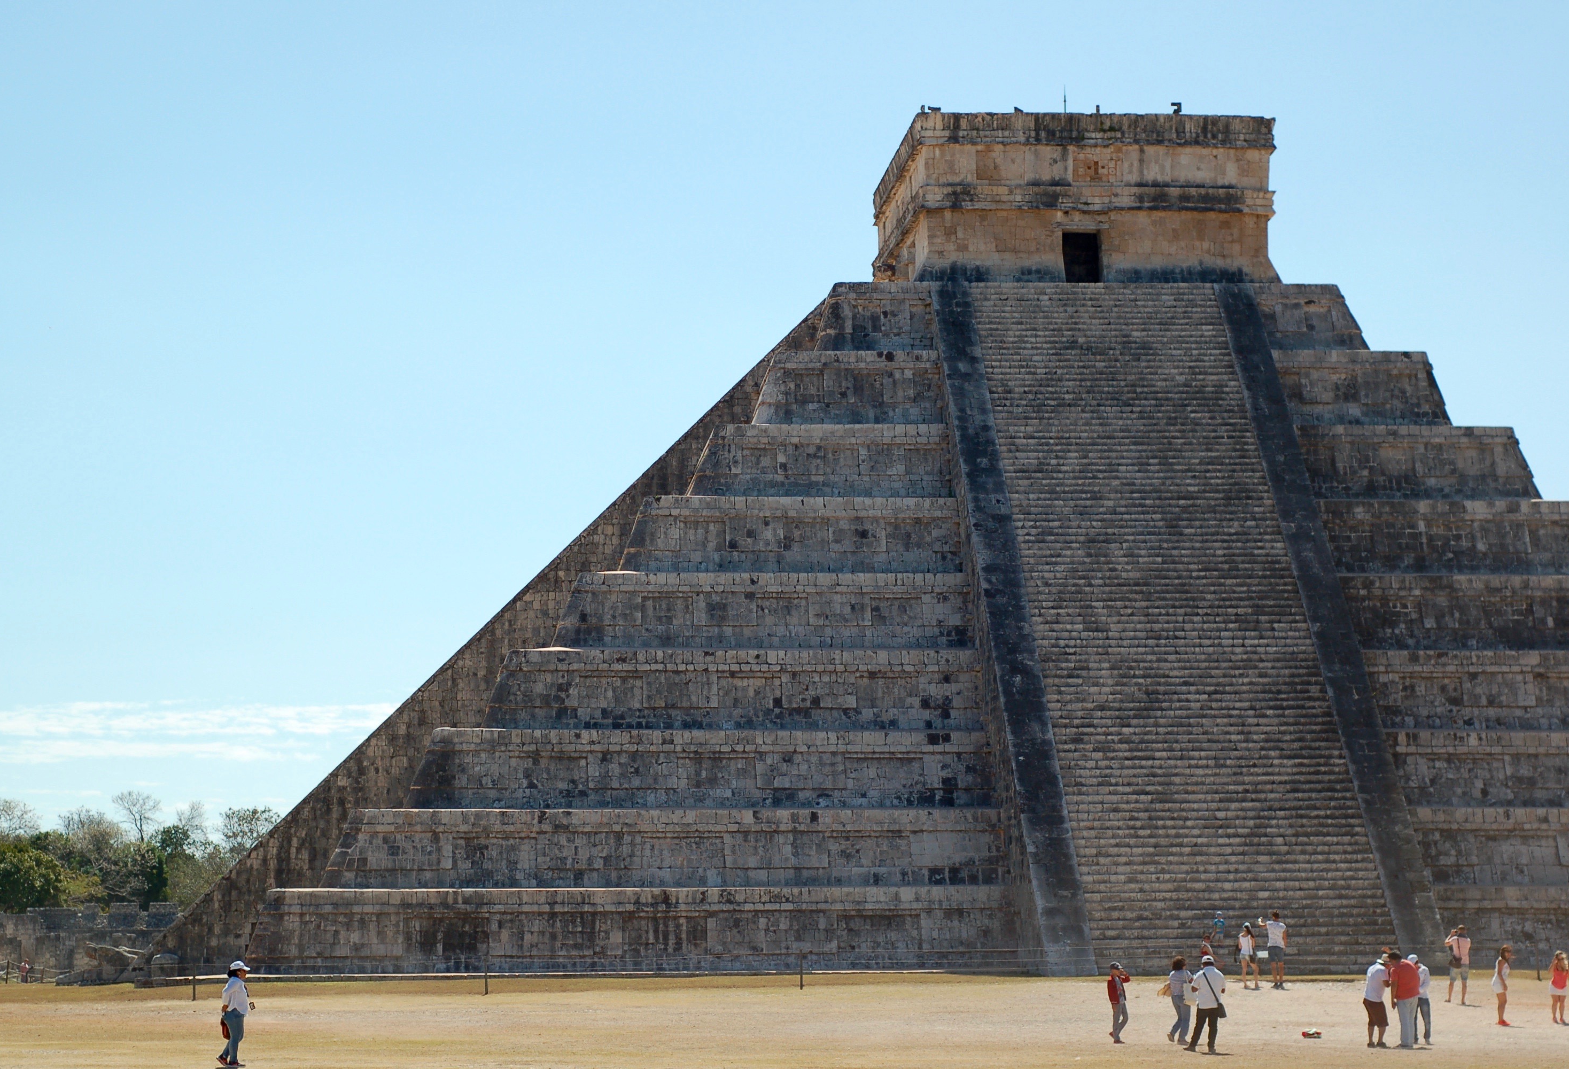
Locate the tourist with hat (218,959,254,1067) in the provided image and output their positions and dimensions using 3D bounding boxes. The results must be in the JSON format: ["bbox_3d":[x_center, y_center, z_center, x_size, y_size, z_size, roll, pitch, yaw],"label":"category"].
[{"bbox_3d":[-8.612,7.517,52.500,0.560,1.650,0.500,-1,-6,6],"label":"tourist with hat"}]

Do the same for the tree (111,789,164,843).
[{"bbox_3d":[-40.635,21.831,210.000,3.800,11.800,3.800,-1,-6,0],"label":"tree"}]

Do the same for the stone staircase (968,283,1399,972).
[{"bbox_3d":[11.711,1.510,103.567,8.630,23.150,23.850,0,-6,-4],"label":"stone staircase"}]

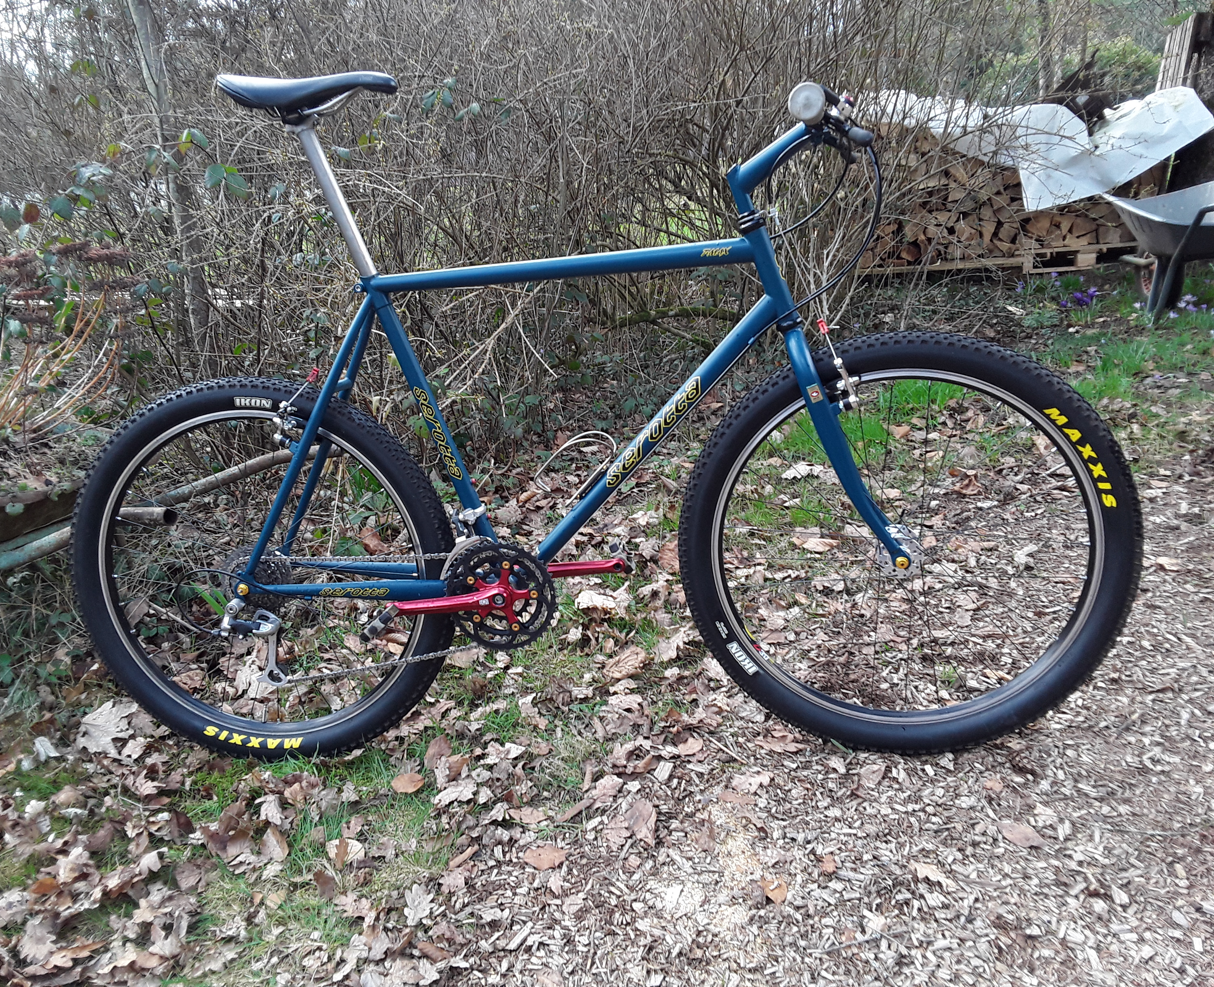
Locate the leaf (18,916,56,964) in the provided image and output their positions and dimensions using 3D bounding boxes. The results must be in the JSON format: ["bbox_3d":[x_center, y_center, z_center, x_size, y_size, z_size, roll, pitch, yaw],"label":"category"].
[{"bbox_3d":[-0.724,0.567,1.304,0.050,0.030,0.070,-13,15,-32],"label":"leaf"}]

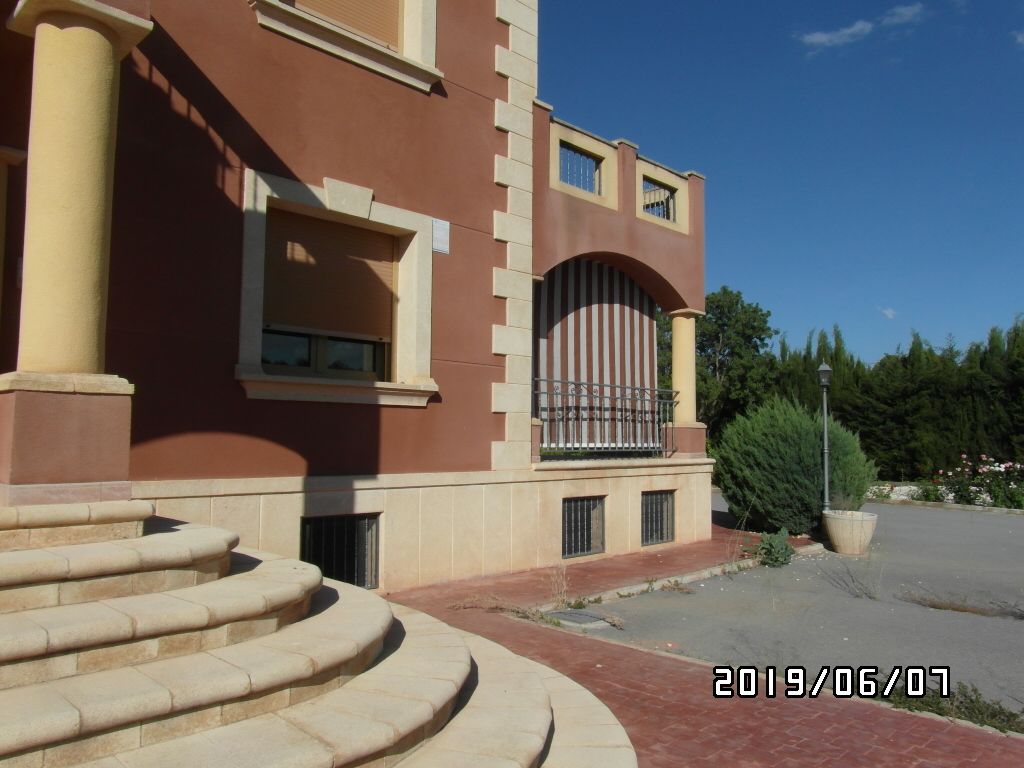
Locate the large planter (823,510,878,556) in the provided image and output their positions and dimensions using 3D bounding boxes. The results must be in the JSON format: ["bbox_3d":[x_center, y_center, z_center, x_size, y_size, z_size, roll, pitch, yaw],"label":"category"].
[{"bbox_3d":[4.633,2.038,9.704,0.680,0.530,0.680,0,-4,0],"label":"large planter"}]

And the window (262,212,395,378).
[{"bbox_3d":[-1.746,-0.798,6.856,1.530,1.550,0.160,4,-6,-42],"label":"window"}]

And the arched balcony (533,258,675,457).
[{"bbox_3d":[1.181,-0.395,9.142,2.890,2.608,0.650,4,-6,-42],"label":"arched balcony"}]

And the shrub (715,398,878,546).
[{"bbox_3d":[4.825,1.349,12.145,2.700,2.220,2.600,0,-4,0],"label":"shrub"}]

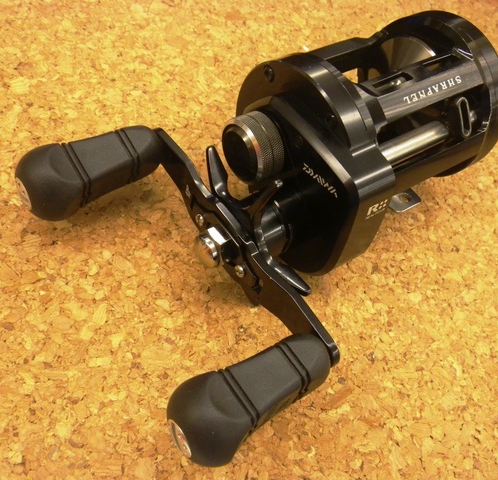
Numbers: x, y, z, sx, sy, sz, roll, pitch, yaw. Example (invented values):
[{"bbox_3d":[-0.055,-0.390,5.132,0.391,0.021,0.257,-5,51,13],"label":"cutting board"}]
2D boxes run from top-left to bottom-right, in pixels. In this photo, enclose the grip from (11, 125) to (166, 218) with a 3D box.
[{"bbox_3d":[-0.048,-0.022,0.196,0.045,0.023,0.023,-26,80,-28],"label":"grip"}]

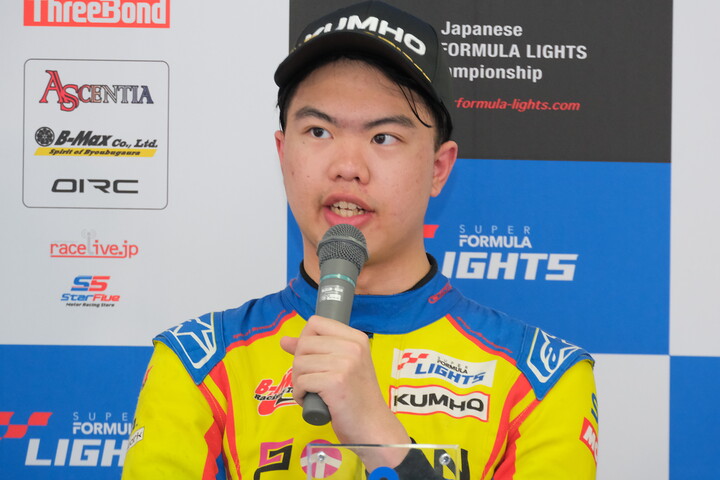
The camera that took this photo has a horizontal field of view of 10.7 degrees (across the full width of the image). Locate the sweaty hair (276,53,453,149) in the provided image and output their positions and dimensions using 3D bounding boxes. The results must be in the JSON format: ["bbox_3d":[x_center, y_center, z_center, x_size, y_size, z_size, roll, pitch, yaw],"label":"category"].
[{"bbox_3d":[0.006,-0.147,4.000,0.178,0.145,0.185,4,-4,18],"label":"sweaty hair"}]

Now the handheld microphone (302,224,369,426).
[{"bbox_3d":[-0.029,0.083,3.820,0.051,0.220,0.051,4,-28,8],"label":"handheld microphone"}]

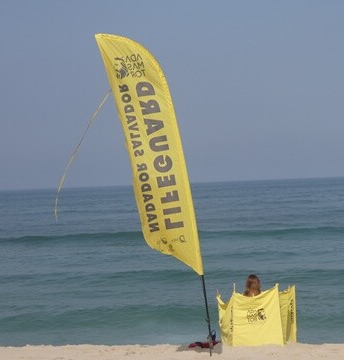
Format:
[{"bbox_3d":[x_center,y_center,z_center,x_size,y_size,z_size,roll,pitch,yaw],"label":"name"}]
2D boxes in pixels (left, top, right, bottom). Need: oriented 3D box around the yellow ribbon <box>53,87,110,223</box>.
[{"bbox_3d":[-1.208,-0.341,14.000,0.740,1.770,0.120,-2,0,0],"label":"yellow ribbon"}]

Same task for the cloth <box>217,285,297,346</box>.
[{"bbox_3d":[1.250,1.974,15.000,1.100,0.880,0.750,-2,0,7],"label":"cloth"}]

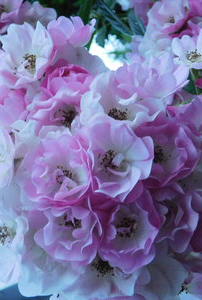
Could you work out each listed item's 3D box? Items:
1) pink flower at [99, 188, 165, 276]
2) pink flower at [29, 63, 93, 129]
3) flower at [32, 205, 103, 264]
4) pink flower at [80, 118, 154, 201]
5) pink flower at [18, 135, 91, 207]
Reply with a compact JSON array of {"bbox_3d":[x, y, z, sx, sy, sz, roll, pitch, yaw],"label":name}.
[{"bbox_3d":[0.018,0.051,0.370,0.040,0.051,0.030,1,8,-3],"label":"pink flower"},{"bbox_3d":[-0.026,-0.036,0.395,0.043,0.043,0.031,0,-11,0],"label":"pink flower"},{"bbox_3d":[-0.021,0.052,0.370,0.043,0.036,0.030,0,14,0],"label":"flower"},{"bbox_3d":[0.010,0.006,0.368,0.044,0.050,0.030,2,-3,-7],"label":"pink flower"},{"bbox_3d":[-0.029,0.012,0.370,0.042,0.044,0.030,-4,-8,14],"label":"pink flower"}]

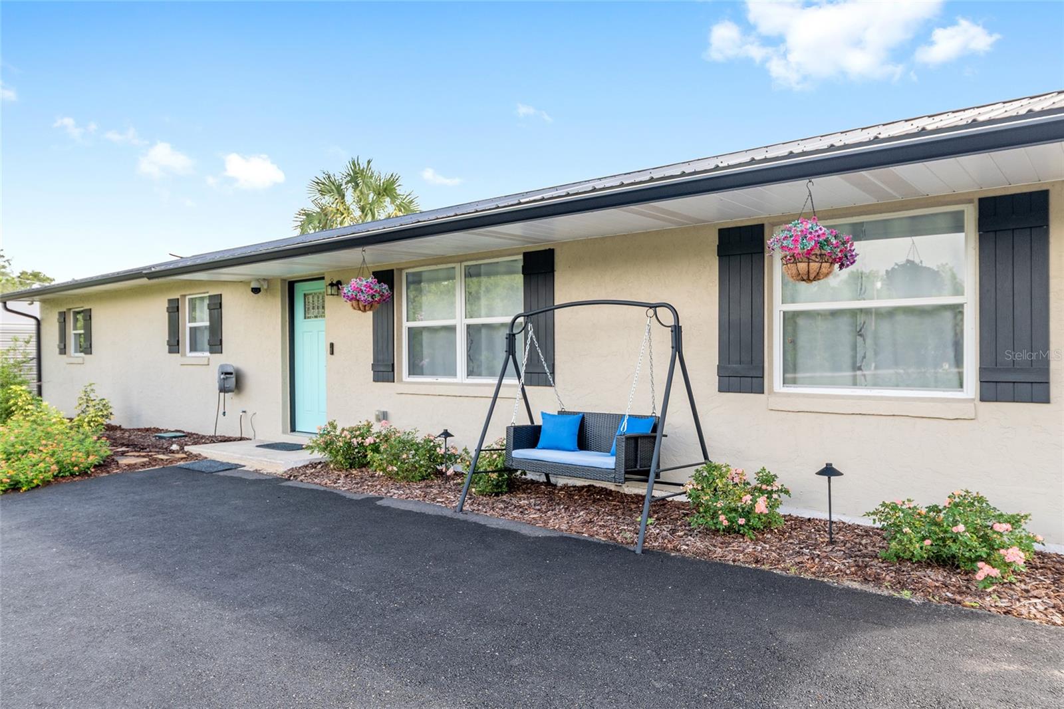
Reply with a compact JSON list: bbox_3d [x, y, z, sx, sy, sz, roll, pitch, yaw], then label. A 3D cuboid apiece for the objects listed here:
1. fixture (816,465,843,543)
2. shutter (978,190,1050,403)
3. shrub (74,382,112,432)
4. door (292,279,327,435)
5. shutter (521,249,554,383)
[{"bbox_3d":[1.962,0.977,4.854,0.180,0.524,0.180,0,0,40],"label":"fixture"},{"bbox_3d":[3.015,-0.351,4.626,0.376,1.303,0.045,0,0,40],"label":"shutter"},{"bbox_3d":[-7.179,0.868,12.101,0.620,0.820,0.620,0,0,40],"label":"shrub"},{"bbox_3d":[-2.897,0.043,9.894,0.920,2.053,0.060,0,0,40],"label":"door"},{"bbox_3d":[0.066,-0.349,7.177,0.388,1.311,0.040,0,0,40],"label":"shutter"}]

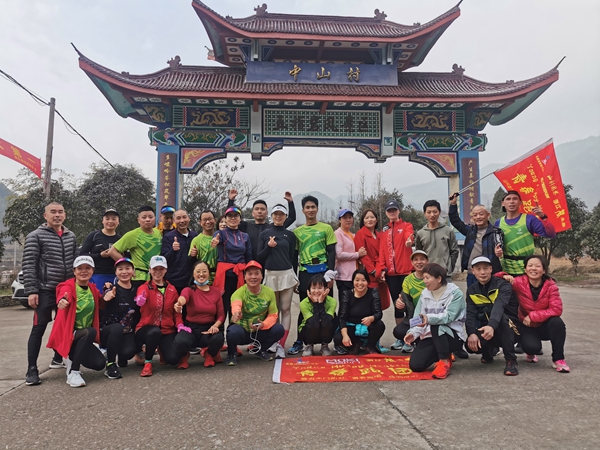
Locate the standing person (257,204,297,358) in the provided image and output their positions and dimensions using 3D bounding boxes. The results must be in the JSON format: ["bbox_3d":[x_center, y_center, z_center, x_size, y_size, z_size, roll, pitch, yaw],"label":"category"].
[{"bbox_3d":[-0.235,0.586,5.120,0.450,1.630,0.360,0,-3,3],"label":"standing person"}]

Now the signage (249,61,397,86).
[{"bbox_3d":[0.990,-6.655,20.600,6.660,0.970,0.180,0,-3,-4],"label":"signage"}]

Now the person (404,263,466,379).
[{"bbox_3d":[1.227,0.824,4.270,0.640,0.960,0.500,5,-7,-42],"label":"person"}]

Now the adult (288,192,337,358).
[{"bbox_3d":[0.151,0.539,5.250,0.520,1.740,0.340,0,-3,-2],"label":"adult"}]

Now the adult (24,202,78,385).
[{"bbox_3d":[-2.362,0.598,4.430,0.550,1.621,0.480,2,-3,-36],"label":"adult"}]

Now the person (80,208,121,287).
[{"bbox_3d":[-2.152,0.619,5.100,0.460,1.610,0.360,2,-6,-22],"label":"person"}]

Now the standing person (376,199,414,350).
[{"bbox_3d":[1.075,0.571,5.270,0.460,1.716,0.380,-1,-3,20],"label":"standing person"}]

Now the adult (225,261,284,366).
[{"bbox_3d":[-0.479,0.897,4.930,0.620,1.046,0.720,0,-3,-4],"label":"adult"}]

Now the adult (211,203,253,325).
[{"bbox_3d":[-0.754,0.590,5.150,0.460,1.600,0.430,1,-5,-7],"label":"adult"}]

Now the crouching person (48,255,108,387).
[{"bbox_3d":[-1.997,0.807,4.220,0.520,1.080,0.720,2,-6,-23],"label":"crouching person"}]

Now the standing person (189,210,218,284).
[{"bbox_3d":[-1.089,0.632,5.450,0.480,1.602,0.380,1,-3,-14],"label":"standing person"}]

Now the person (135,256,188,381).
[{"bbox_3d":[-1.386,0.863,4.650,0.530,1.100,0.720,0,-3,-9],"label":"person"}]

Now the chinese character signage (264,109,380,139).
[{"bbox_3d":[0.994,-4.411,20.400,5.080,1.300,0.150,0,-3,-4],"label":"chinese character signage"}]

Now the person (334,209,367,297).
[{"bbox_3d":[0.552,0.614,5.220,0.320,1.590,0.400,-2,-4,41],"label":"person"}]

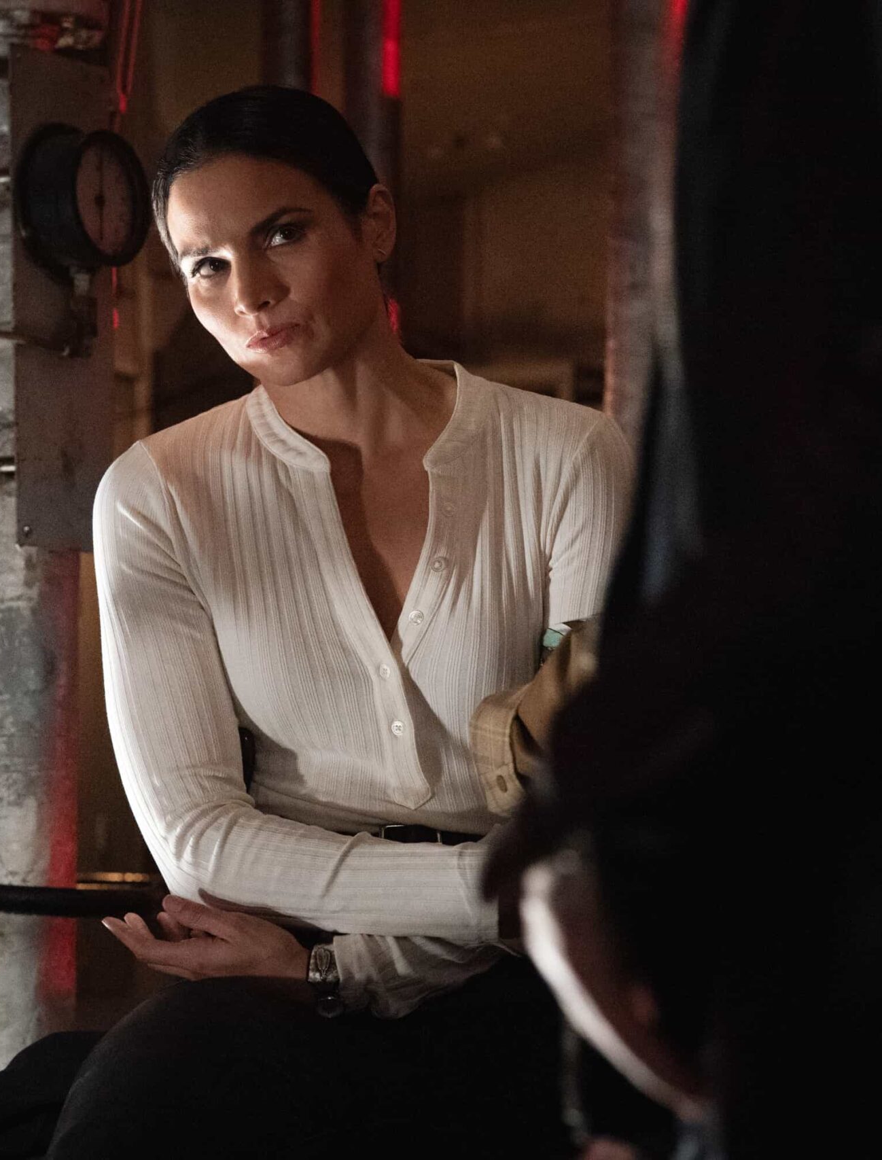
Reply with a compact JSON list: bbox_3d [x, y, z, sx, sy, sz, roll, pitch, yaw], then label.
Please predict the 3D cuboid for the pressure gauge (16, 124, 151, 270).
[{"bbox_3d":[-0.309,-0.333,3.600,0.062,0.134,0.134,-2,-4,34],"label":"pressure gauge"}]

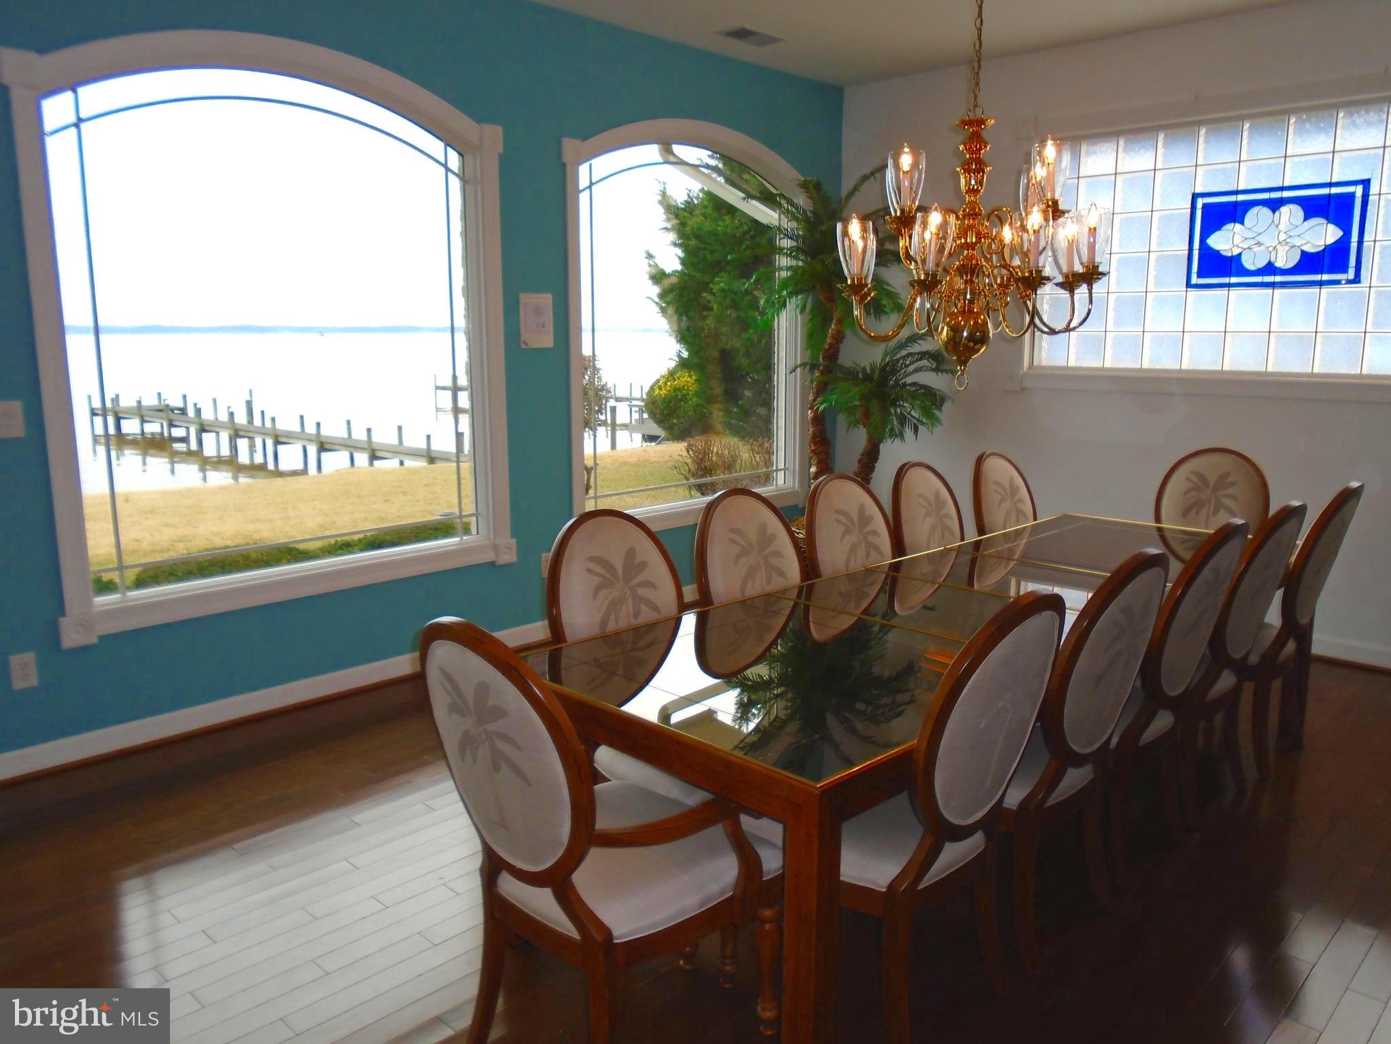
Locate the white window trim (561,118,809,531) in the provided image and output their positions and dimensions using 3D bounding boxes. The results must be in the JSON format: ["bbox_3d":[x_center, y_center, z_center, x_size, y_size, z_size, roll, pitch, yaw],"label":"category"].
[{"bbox_3d":[0.045,-1.069,5.822,0.080,2.225,1.940,10,14,43],"label":"white window trim"}]

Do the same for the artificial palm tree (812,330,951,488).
[{"bbox_3d":[1.076,-0.348,6.266,0.820,1.570,0.820,10,14,43],"label":"artificial palm tree"}]

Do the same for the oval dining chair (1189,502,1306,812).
[{"bbox_3d":[1.598,0.416,3.487,0.660,1.050,0.510,10,14,43],"label":"oval dining chair"}]

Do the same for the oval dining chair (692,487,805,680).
[{"bbox_3d":[0.354,0.449,3.250,0.660,1.050,0.510,10,14,43],"label":"oval dining chair"}]

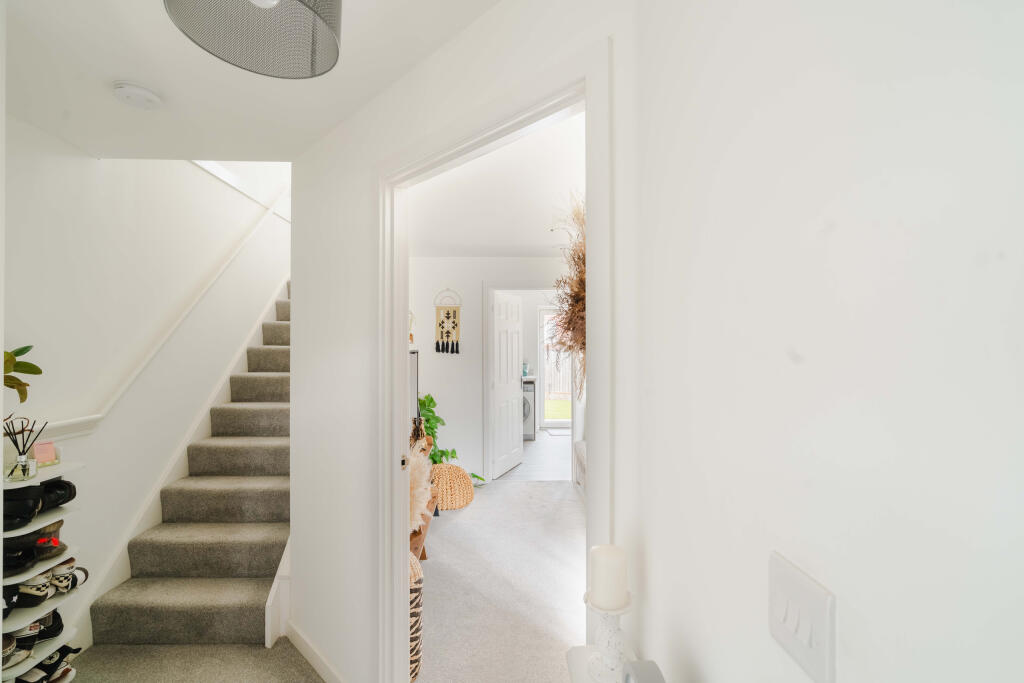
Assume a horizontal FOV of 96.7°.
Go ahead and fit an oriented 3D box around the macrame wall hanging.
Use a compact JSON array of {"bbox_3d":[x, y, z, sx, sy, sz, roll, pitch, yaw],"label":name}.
[{"bbox_3d":[-0.669,-0.208,4.726,0.300,0.680,0.025,0,0,0],"label":"macrame wall hanging"}]

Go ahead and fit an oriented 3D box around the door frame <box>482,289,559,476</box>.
[{"bbox_3d":[0.185,0.428,4.789,0.960,2.065,0.130,0,0,0],"label":"door frame"}]

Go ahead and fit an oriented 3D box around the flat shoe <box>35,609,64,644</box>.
[{"bbox_3d":[-1.945,1.173,1.837,0.245,0.095,0.090,0,0,-24],"label":"flat shoe"}]

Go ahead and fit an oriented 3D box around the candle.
[{"bbox_3d":[0.184,0.445,0.864,0.067,0.089,0.067,0,0,0],"label":"candle"}]

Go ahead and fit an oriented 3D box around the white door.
[{"bbox_3d":[-0.031,0.463,5.199,0.040,1.980,0.785,0,0,22],"label":"white door"}]

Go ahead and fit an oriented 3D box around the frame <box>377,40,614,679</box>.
[{"bbox_3d":[-0.096,0.420,1.314,0.954,2.065,0.130,0,0,45],"label":"frame"}]

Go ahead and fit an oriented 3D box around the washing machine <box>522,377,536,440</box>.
[{"bbox_3d":[0.044,1.040,6.998,0.600,0.850,0.570,0,0,0],"label":"washing machine"}]

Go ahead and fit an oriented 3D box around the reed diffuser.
[{"bbox_3d":[-1.885,0.409,1.744,0.140,0.230,0.140,0,0,26],"label":"reed diffuser"}]

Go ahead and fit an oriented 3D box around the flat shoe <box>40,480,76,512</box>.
[{"bbox_3d":[-1.935,0.649,1.889,0.250,0.100,0.095,0,0,0],"label":"flat shoe"}]

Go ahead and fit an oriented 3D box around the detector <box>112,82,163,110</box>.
[{"bbox_3d":[-1.326,-0.867,1.612,0.136,0.033,0.136,0,0,0],"label":"detector"}]

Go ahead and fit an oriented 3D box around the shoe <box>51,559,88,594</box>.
[{"bbox_3d":[-1.910,0.990,1.908,0.250,0.100,0.095,0,0,0],"label":"shoe"}]

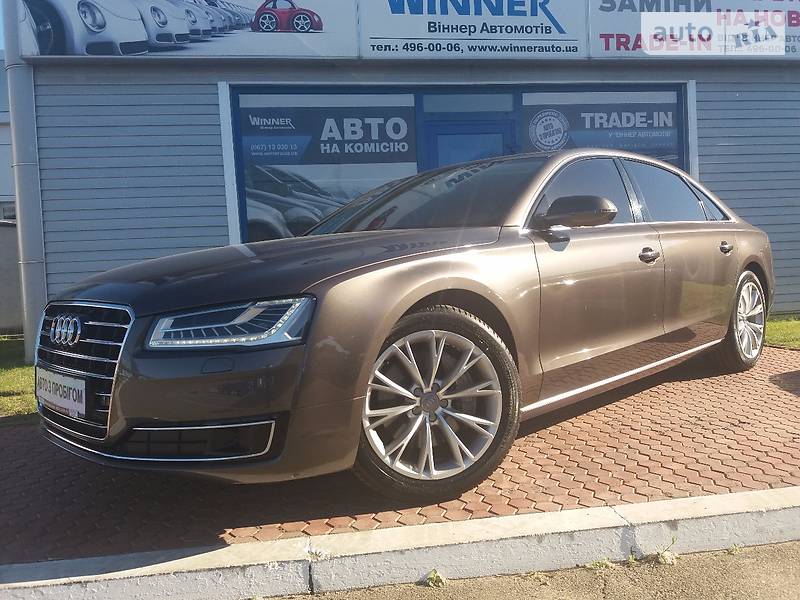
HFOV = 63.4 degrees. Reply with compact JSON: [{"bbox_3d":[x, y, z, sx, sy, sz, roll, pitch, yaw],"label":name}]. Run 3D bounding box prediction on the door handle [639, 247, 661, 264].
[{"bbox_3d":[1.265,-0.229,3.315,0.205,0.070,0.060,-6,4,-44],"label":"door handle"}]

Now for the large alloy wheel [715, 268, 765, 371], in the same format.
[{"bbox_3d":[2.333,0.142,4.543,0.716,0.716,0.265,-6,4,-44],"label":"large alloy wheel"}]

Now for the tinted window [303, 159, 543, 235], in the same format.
[{"bbox_3d":[0.160,-0.542,3.574,1.380,0.140,0.770,0,38,46],"label":"tinted window"}]

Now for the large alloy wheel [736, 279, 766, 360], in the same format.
[{"bbox_3d":[2.343,0.142,4.533,0.540,0.540,0.220,-6,4,-44],"label":"large alloy wheel"}]

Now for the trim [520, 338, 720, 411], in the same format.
[{"bbox_3d":[1.286,0.350,3.351,2.200,0.045,0.040,-7,5,-44],"label":"trim"}]

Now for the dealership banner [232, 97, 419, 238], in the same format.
[{"bbox_3d":[-0.750,-1.323,7.321,1.981,2.000,0.040,-3,3,-9],"label":"dealership banner"}]

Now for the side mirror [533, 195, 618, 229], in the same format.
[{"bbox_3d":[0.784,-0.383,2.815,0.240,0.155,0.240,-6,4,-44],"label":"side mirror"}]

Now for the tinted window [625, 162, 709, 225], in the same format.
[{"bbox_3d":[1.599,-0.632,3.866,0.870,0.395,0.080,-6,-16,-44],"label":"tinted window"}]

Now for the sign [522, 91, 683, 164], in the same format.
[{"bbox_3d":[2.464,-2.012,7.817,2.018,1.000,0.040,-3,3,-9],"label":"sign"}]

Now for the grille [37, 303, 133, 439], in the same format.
[{"bbox_3d":[-1.153,0.232,2.307,0.130,0.460,0.850,-6,4,-44],"label":"grille"}]

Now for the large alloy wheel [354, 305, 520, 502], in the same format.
[{"bbox_3d":[0.079,0.363,2.376,0.716,0.716,0.265,-4,3,-19],"label":"large alloy wheel"}]

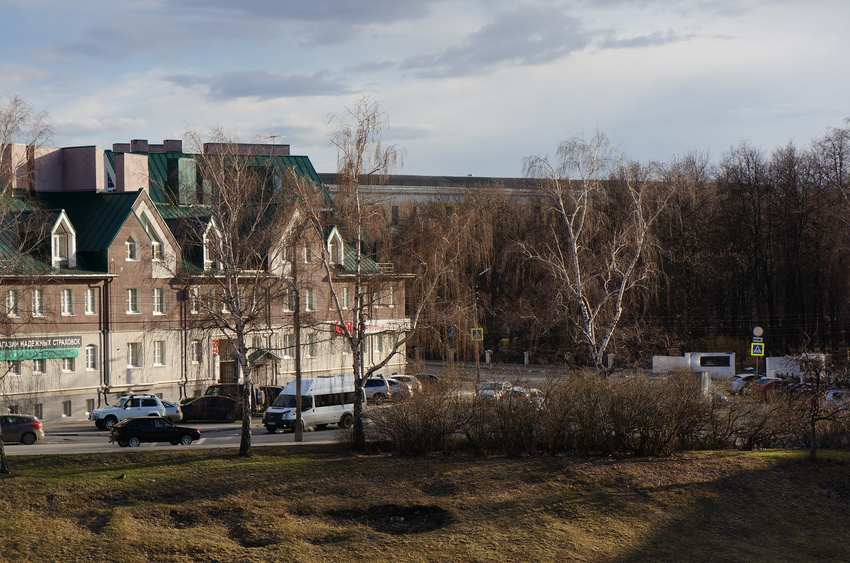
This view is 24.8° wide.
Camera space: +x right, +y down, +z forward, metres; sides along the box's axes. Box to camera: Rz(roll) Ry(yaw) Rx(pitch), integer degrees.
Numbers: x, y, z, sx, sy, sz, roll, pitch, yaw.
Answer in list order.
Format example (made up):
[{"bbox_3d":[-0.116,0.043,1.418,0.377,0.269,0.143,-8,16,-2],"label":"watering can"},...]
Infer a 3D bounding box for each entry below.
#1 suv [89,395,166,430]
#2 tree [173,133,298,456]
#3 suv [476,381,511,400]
[{"bbox_3d":[-14.470,6.298,93.500,3.800,1.720,1.700,0,0,-31],"label":"suv"},{"bbox_3d":[-8.132,0.477,83.800,5.460,14.230,5.800,0,0,0],"label":"tree"},{"bbox_3d":[4.300,6.473,111.000,1.750,1.480,4.300,0,0,27],"label":"suv"}]

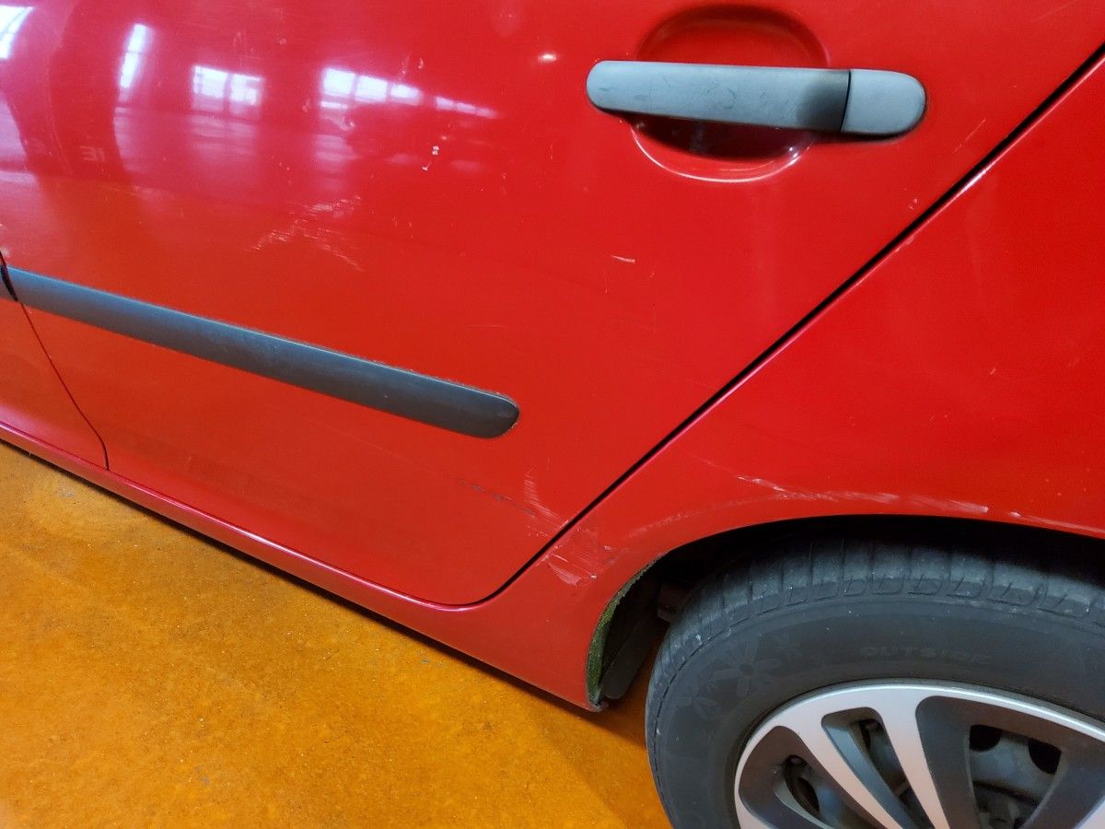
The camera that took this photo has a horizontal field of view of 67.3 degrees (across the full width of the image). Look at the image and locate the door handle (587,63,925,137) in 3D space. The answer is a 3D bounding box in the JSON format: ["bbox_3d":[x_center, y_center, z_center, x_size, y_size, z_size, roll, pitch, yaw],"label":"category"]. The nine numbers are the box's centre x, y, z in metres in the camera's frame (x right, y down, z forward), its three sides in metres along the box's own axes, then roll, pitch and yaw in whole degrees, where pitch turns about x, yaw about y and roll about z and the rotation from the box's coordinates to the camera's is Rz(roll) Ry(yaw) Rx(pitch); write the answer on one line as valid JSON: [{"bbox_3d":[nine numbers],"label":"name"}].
[{"bbox_3d":[0.114,-0.194,0.498,0.207,0.035,0.034,15,35,28],"label":"door handle"}]

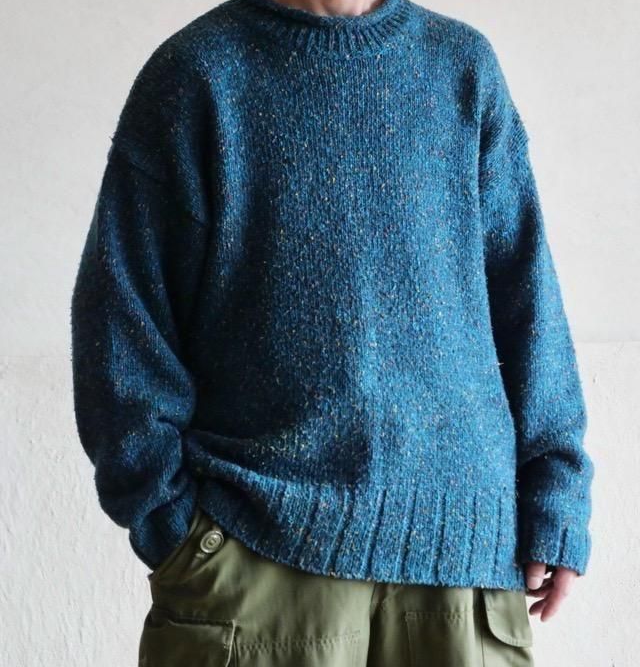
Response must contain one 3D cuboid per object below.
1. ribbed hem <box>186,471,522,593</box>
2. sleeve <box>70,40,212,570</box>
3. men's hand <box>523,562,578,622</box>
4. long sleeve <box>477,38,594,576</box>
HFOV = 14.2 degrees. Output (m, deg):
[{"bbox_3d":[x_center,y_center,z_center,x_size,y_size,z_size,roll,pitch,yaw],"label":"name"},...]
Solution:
[{"bbox_3d":[0.042,0.220,2.870,0.390,0.125,0.260,0,2,-12],"label":"ribbed hem"},{"bbox_3d":[-0.196,-0.032,2.820,0.155,0.585,0.210,0,2,-14],"label":"sleeve"},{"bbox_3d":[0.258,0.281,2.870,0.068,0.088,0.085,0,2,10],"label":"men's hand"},{"bbox_3d":[0.244,-0.030,2.900,0.128,0.605,0.180,-4,2,-12],"label":"long sleeve"}]

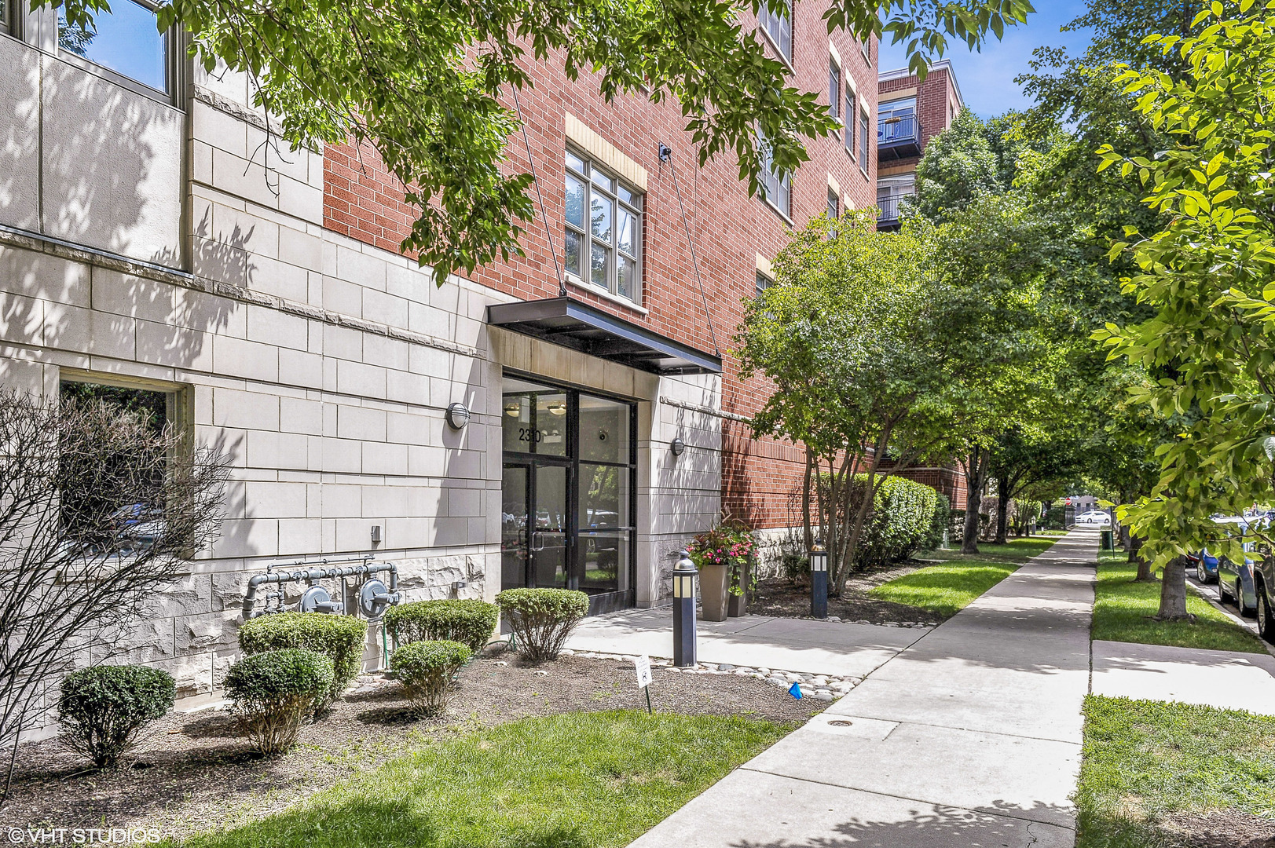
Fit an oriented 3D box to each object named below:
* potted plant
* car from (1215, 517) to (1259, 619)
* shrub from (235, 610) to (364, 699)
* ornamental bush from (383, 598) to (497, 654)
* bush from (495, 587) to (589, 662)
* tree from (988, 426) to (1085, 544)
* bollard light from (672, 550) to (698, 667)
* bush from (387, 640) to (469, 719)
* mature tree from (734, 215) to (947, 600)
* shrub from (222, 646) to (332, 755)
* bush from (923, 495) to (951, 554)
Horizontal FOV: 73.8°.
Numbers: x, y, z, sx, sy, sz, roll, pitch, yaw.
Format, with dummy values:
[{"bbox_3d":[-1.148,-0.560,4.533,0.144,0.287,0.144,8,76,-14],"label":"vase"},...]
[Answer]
[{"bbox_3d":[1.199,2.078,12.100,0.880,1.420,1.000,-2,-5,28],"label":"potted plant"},{"bbox_3d":[11.048,2.387,14.332,1.820,1.520,4.500,-3,-6,28],"label":"car"},{"bbox_3d":[-2.517,1.805,6.433,0.860,0.720,0.930,-3,-6,28],"label":"shrub"},{"bbox_3d":[-1.737,1.921,7.500,0.940,0.740,1.000,-2,-5,28],"label":"ornamental bush"},{"bbox_3d":[-0.977,2.040,8.680,0.920,0.740,0.960,0,-4,0],"label":"bush"},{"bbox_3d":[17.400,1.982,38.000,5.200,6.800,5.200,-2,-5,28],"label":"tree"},{"bbox_3d":[0.475,1.818,8.360,0.240,1.120,0.240,-2,-5,28],"label":"bollard light"},{"bbox_3d":[-1.560,1.888,6.409,0.610,0.550,0.610,0,-6,0],"label":"bush"},{"bbox_3d":[3.678,-0.320,15.668,3.750,6.750,3.750,-3,-6,28],"label":"mature tree"},{"bbox_3d":[-2.294,1.757,5.427,0.650,0.620,0.650,-3,-6,28],"label":"shrub"},{"bbox_3d":[11.250,3.750,32.200,1.500,2.150,1.600,-2,-5,29],"label":"bush"}]

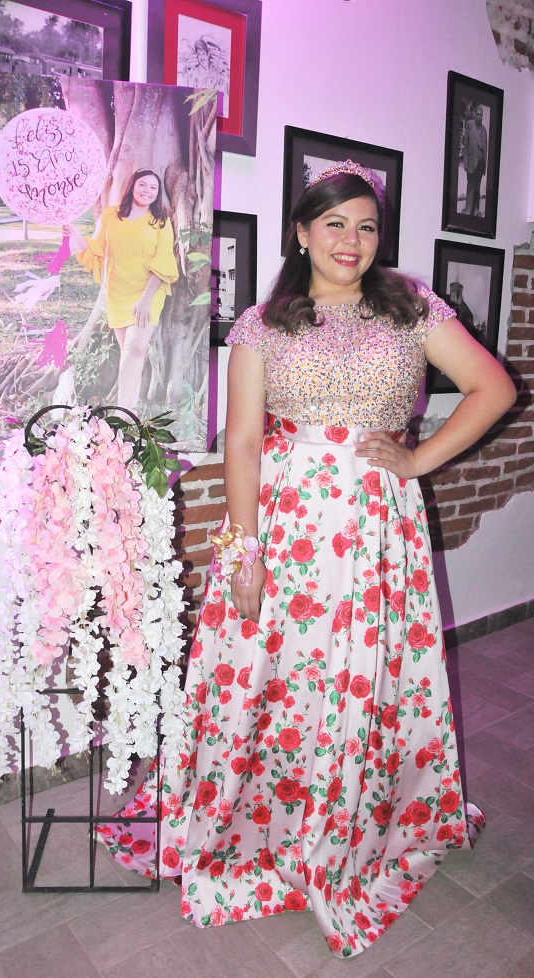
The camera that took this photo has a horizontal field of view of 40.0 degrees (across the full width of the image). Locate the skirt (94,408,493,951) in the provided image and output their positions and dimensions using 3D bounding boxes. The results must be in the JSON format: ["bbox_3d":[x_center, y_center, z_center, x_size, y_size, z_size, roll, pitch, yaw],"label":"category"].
[{"bbox_3d":[0.084,0.352,1.742,0.990,1.077,0.760,0,11,-7],"label":"skirt"}]

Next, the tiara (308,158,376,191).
[{"bbox_3d":[0.150,-0.634,1.482,0.142,0.062,0.075,0,11,-8],"label":"tiara"}]

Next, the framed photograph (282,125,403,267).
[{"bbox_3d":[0.252,-0.891,2.272,0.493,0.368,0.028,-7,14,-36],"label":"framed photograph"}]

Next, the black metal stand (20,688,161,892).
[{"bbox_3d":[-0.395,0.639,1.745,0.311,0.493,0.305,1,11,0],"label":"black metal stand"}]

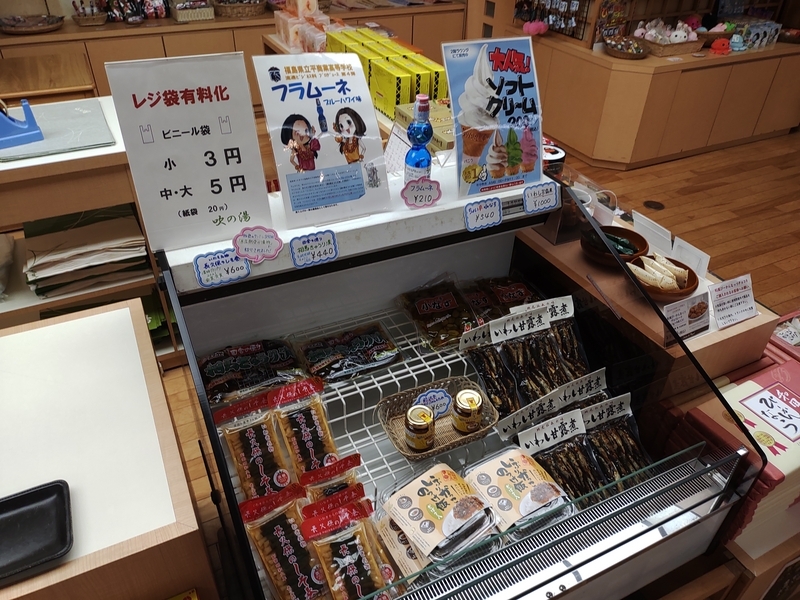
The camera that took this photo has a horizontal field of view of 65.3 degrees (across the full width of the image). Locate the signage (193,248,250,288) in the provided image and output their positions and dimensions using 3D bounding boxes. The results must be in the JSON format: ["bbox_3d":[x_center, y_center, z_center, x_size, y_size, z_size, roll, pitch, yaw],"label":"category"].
[{"bbox_3d":[-0.304,-0.053,1.067,0.085,0.056,0.005,-15,19,-22],"label":"signage"}]

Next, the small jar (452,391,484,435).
[{"bbox_3d":[0.127,0.212,1.178,0.052,0.067,0.052,1,36,-1],"label":"small jar"}]

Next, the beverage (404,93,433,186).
[{"bbox_3d":[0.036,-0.297,1.219,0.055,0.200,0.055,1,36,-1],"label":"beverage"}]

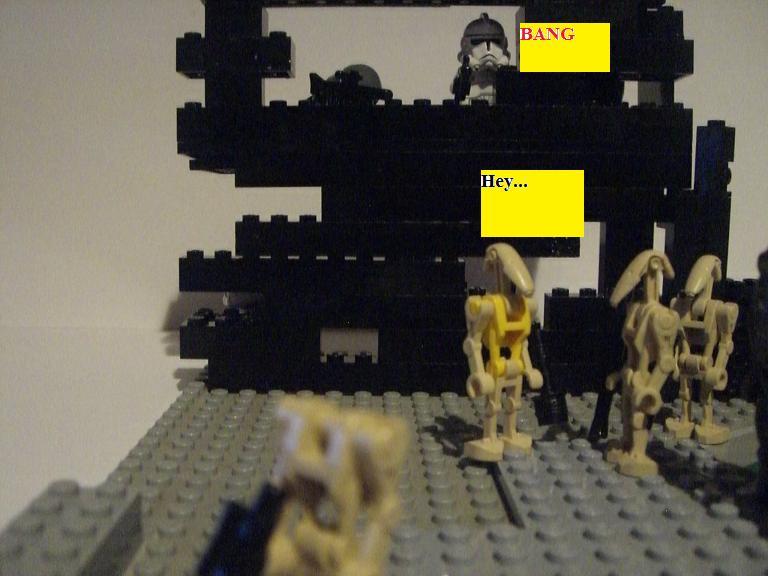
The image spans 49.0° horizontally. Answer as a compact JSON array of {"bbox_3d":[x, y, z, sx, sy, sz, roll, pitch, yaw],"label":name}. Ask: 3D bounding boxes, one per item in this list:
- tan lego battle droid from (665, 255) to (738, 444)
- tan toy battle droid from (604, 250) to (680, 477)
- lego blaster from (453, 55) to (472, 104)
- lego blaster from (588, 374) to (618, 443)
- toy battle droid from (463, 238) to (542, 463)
[{"bbox_3d":[0.073,0.014,0.193,0.012,0.044,0.015,-6,9,-42],"label":"tan lego battle droid"},{"bbox_3d":[0.053,0.015,0.173,0.013,0.045,0.015,-1,7,-16],"label":"tan toy battle droid"},{"bbox_3d":[0.022,-0.058,0.235,0.005,0.010,0.019,1,7,7],"label":"lego blaster"},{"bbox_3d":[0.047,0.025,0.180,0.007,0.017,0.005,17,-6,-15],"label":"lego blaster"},{"bbox_3d":[0.026,0.013,0.180,0.015,0.046,0.012,-4,8,-33],"label":"toy battle droid"}]

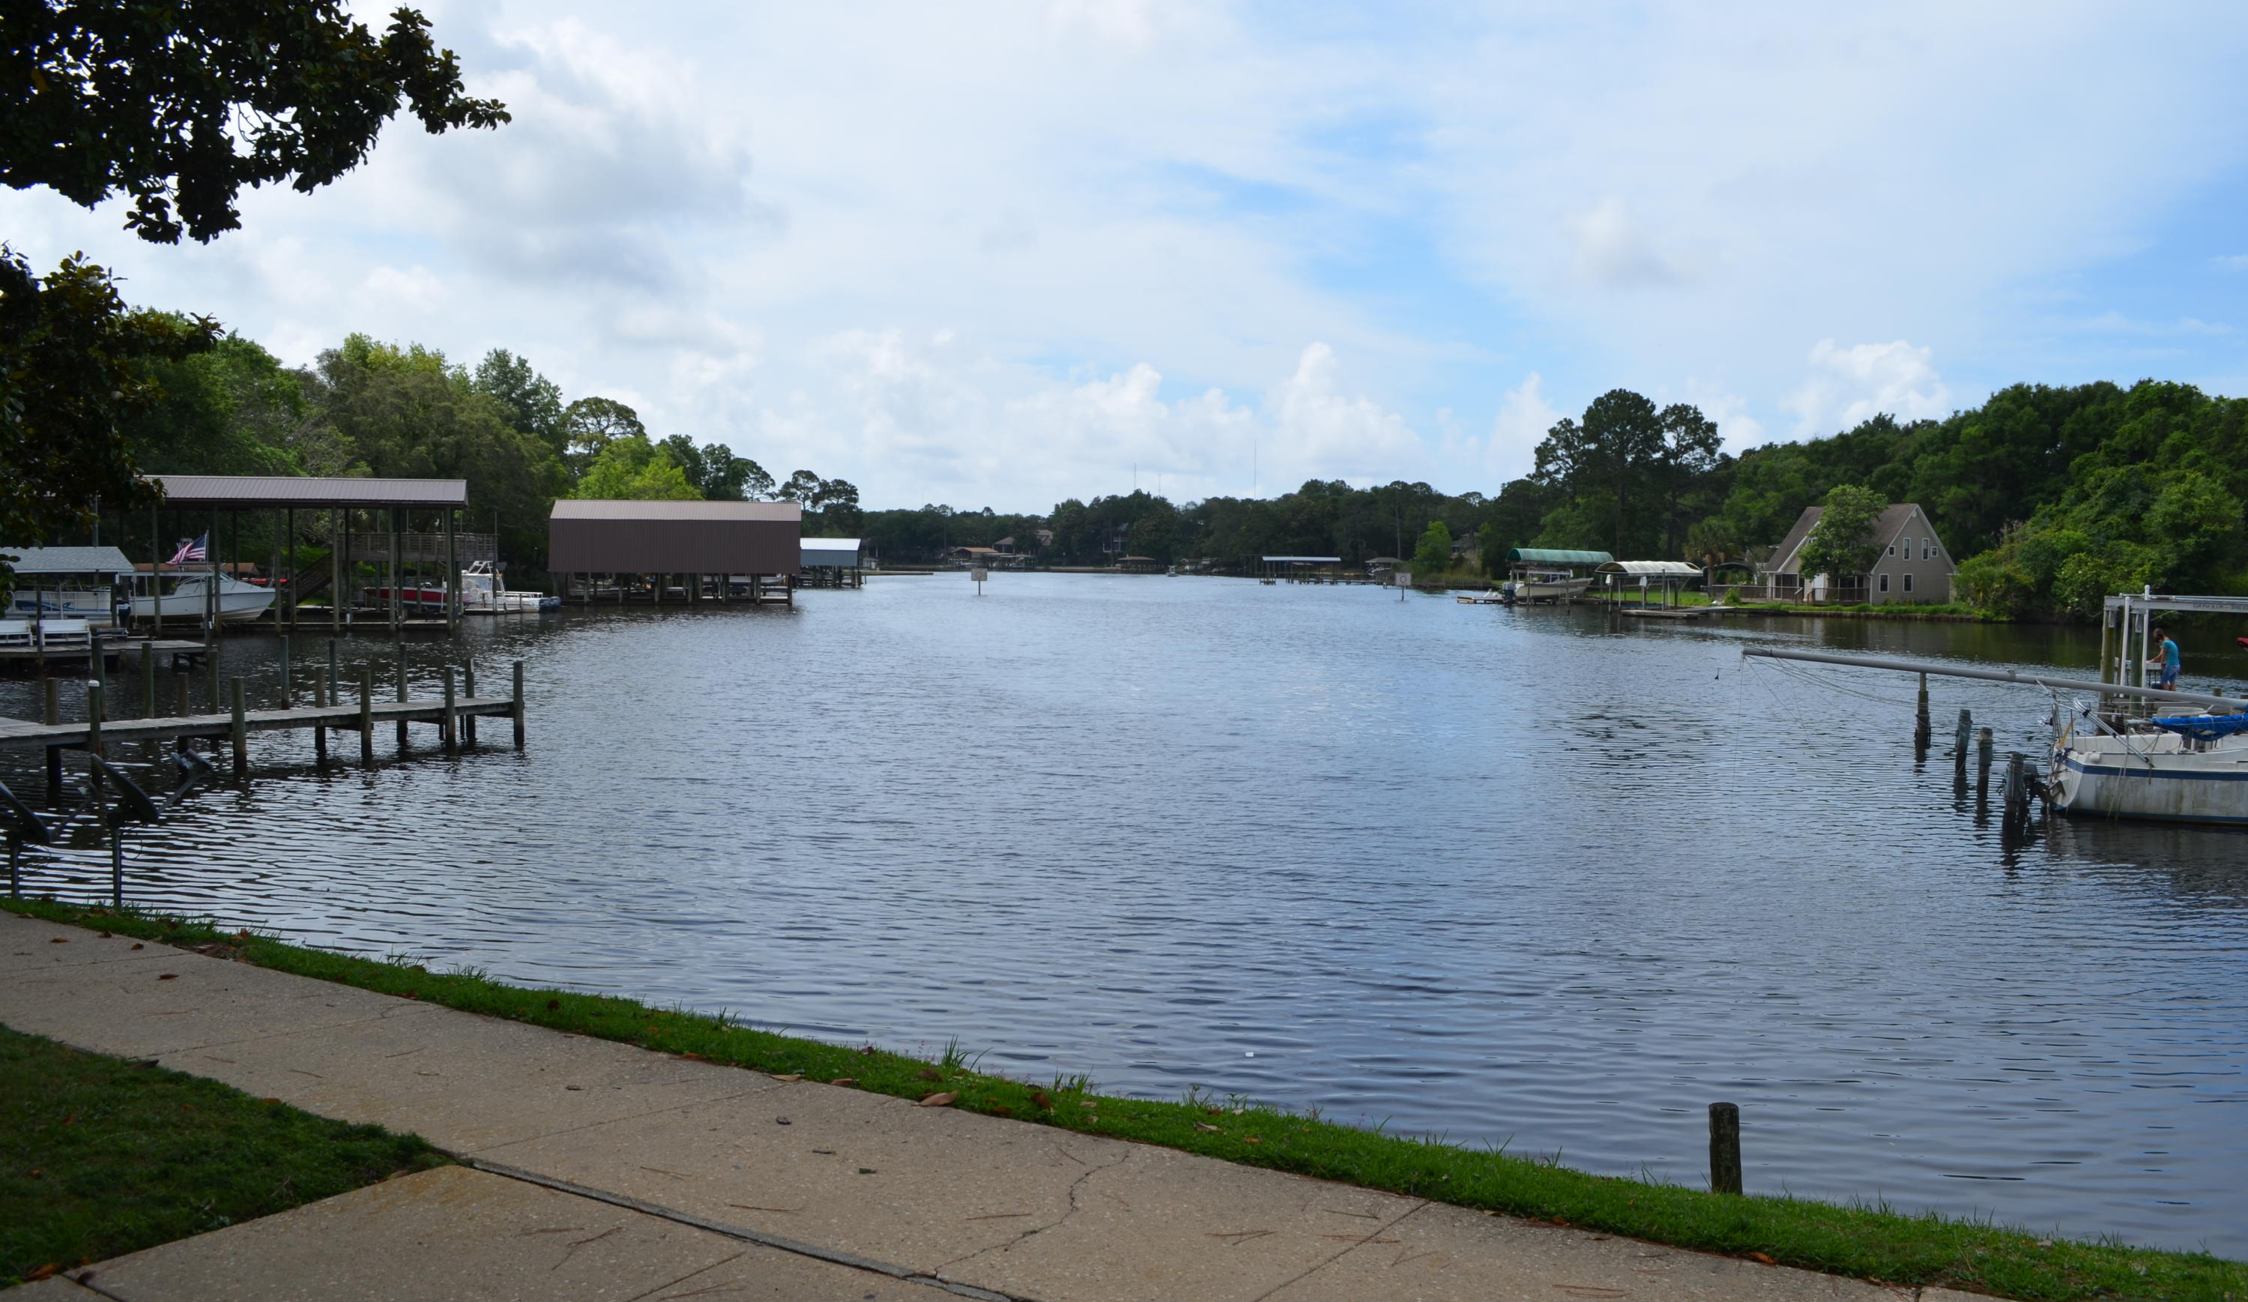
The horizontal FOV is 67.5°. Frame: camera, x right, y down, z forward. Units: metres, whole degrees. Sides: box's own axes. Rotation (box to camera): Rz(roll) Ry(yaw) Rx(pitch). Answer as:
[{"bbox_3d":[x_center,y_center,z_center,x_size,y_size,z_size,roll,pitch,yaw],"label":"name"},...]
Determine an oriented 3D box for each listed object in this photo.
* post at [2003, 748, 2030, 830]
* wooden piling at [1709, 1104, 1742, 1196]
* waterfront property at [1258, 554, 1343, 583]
[{"bbox_3d":[13.523,2.102,25.500,0.340,1.120,0.340,1,3,0],"label":"post"},{"bbox_3d":[2.074,1.715,5.800,0.106,0.325,0.106,1,3,0],"label":"wooden piling"},{"bbox_3d":[30.199,-13.767,285.000,14.000,4.700,9.000,1,3,6],"label":"waterfront property"}]

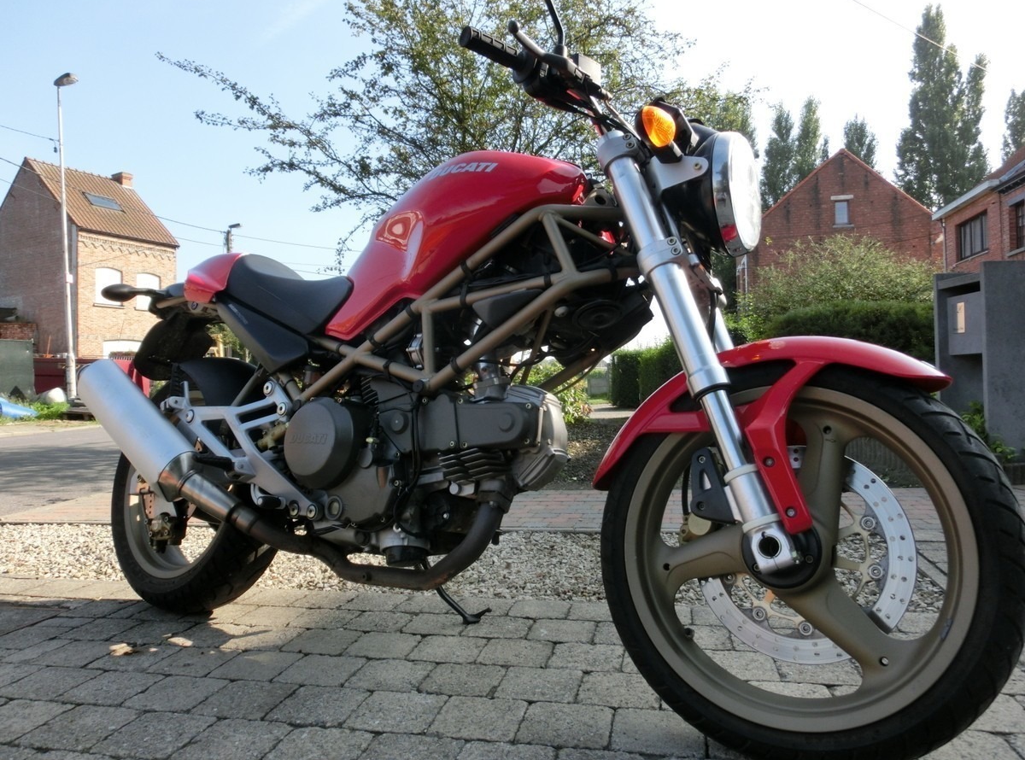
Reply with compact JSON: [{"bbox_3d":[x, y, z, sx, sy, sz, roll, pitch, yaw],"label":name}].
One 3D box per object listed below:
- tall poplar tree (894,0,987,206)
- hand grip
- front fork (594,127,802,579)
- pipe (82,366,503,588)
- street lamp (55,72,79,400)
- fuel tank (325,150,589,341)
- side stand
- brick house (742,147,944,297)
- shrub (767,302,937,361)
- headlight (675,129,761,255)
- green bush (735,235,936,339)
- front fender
[{"bbox_3d":[27.782,-11.662,46.000,5.800,25.300,5.800,0,-1,0],"label":"tall poplar tree"},{"bbox_3d":[-0.028,-0.531,1.145,0.037,0.037,0.130,-2,-1,45],"label":"hand grip"},{"bbox_3d":[0.328,-0.070,1.177,0.110,0.790,0.260,-26,-29,25],"label":"front fork"},{"bbox_3d":[-0.532,0.164,1.466,1.100,0.420,0.300,-2,-13,34],"label":"pipe"},{"bbox_3d":[-9.380,-3.060,14.950,0.700,6.920,0.320,-2,-2,36],"label":"street lamp"},{"bbox_3d":[-0.099,-0.256,1.486,0.570,0.395,0.340,-2,-13,34],"label":"fuel tank"},{"bbox_3d":[-0.131,0.461,1.580,0.100,0.190,0.250,-1,-1,34],"label":"side stand"},{"bbox_3d":[11.180,-3.099,25.929,6.200,8.050,7.000,-1,-1,12],"label":"brick house"},{"bbox_3d":[4.200,-0.150,8.500,2.300,1.560,1.100,-1,-1,12],"label":"shrub"},{"bbox_3d":[0.344,-0.320,1.254,0.160,0.212,0.212,-1,-17,34],"label":"headlight"},{"bbox_3d":[4.862,-0.693,10.500,3.000,2.750,2.300,-1,-2,0],"label":"green bush"},{"bbox_3d":[0.366,0.066,1.085,0.525,0.270,0.165,-2,-13,34],"label":"front fender"}]

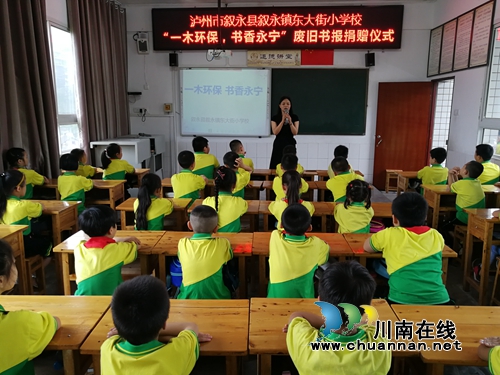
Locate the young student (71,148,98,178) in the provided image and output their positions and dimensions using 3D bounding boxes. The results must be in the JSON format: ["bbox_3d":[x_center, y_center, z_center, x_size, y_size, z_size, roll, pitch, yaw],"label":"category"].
[{"bbox_3d":[-2.180,0.010,5.153,0.400,1.040,0.500,3,12,13],"label":"young student"}]

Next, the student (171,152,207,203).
[{"bbox_3d":[-0.610,0.118,4.458,0.380,1.089,0.560,3,12,11],"label":"student"}]

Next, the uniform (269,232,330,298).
[{"bbox_3d":[0.274,0.431,2.172,0.350,0.420,0.290,0,11,1],"label":"uniform"}]

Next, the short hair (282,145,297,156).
[{"bbox_3d":[0.488,-0.439,4.879,0.155,0.170,0.180,0,11,1],"label":"short hair"}]

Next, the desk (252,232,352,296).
[{"bbox_3d":[0.322,0.702,2.573,0.600,0.710,0.390,0,11,1],"label":"desk"}]

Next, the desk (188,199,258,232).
[{"bbox_3d":[-0.221,0.517,3.571,0.600,0.727,0.400,1,11,1],"label":"desk"}]

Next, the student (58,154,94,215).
[{"bbox_3d":[-1.843,0.146,4.376,0.380,1.053,0.560,2,11,9],"label":"student"}]

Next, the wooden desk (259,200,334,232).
[{"bbox_3d":[0.388,0.509,3.549,0.601,0.690,0.391,1,11,2],"label":"wooden desk"}]

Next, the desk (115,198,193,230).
[{"bbox_3d":[-0.841,0.494,3.592,0.600,0.710,0.390,0,11,1],"label":"desk"}]

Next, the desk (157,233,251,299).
[{"bbox_3d":[-0.278,0.698,2.586,0.600,0.710,0.390,0,11,1],"label":"desk"}]

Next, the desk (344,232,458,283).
[{"bbox_3d":[0.927,0.723,2.574,0.600,0.727,0.400,1,11,1],"label":"desk"}]

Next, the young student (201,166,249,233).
[{"bbox_3d":[-0.164,0.359,3.340,0.380,1.129,0.580,2,11,7],"label":"young student"}]

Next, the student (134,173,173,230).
[{"bbox_3d":[-0.726,0.383,3.352,0.360,1.072,0.580,4,12,16],"label":"student"}]

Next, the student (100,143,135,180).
[{"bbox_3d":[-1.684,-0.055,5.283,0.370,1.093,0.560,2,11,9],"label":"student"}]

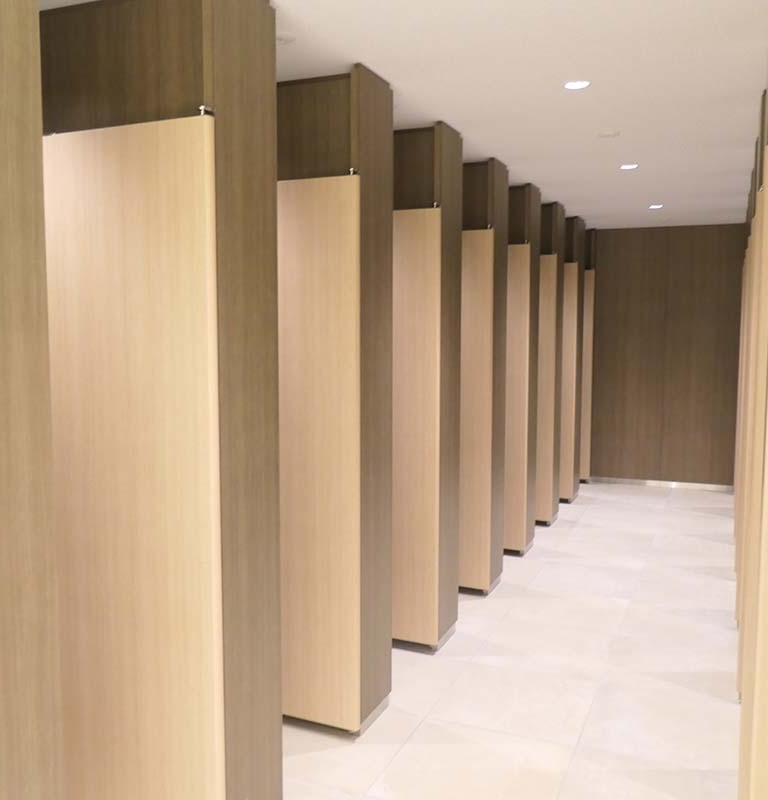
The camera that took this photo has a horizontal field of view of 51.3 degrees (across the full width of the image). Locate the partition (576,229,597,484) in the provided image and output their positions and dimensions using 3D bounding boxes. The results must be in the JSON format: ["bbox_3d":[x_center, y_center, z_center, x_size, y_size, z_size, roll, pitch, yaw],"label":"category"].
[{"bbox_3d":[1.691,-0.439,8.219,0.900,2.540,0.150,2,6,23],"label":"partition"}]

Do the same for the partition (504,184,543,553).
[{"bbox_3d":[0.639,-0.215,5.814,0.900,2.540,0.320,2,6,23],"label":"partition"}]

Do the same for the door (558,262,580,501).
[{"bbox_3d":[1.428,-0.163,7.264,0.600,2.120,0.045,2,6,23],"label":"door"}]

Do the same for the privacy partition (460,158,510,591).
[{"bbox_3d":[0.280,-0.138,4.992,0.900,2.540,0.320,2,6,23],"label":"privacy partition"}]

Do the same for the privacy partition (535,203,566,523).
[{"bbox_3d":[0.999,-0.291,6.635,0.900,2.540,0.320,2,6,23],"label":"privacy partition"}]

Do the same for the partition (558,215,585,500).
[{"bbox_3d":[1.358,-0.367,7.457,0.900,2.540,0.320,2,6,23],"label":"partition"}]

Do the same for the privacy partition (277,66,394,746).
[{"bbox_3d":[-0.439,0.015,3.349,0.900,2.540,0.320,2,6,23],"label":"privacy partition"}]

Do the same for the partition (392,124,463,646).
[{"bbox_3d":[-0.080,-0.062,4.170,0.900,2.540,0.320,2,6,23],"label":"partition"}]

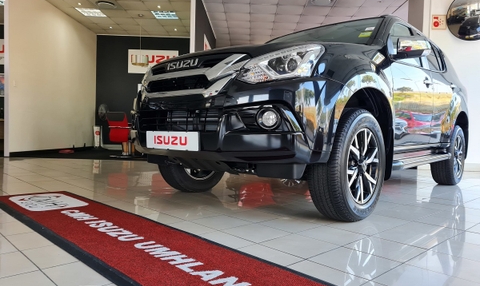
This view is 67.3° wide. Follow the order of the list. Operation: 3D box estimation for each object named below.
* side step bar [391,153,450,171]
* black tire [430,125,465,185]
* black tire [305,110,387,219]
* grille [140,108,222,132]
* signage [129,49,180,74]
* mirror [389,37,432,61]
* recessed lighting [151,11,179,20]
[{"bbox_3d":[1.759,0.167,3.465,0.180,0.095,1.720,3,2,42],"label":"side step bar"},{"bbox_3d":[2.636,0.158,4.553,0.270,0.760,0.765,3,2,42],"label":"black tire"},{"bbox_3d":[0.735,0.145,2.436,0.270,0.760,0.765,3,1,41],"label":"black tire"},{"bbox_3d":[-0.413,-0.141,2.394,0.860,0.145,0.110,3,2,42],"label":"grille"},{"bbox_3d":[-2.561,-2.403,10.697,1.500,0.710,0.050,2,1,1],"label":"signage"},{"bbox_3d":[1.401,-0.747,2.892,0.270,0.170,0.180,3,2,42],"label":"mirror"},{"bbox_3d":[-1.801,-3.115,8.752,0.600,0.060,0.600,2,1,1],"label":"recessed lighting"}]

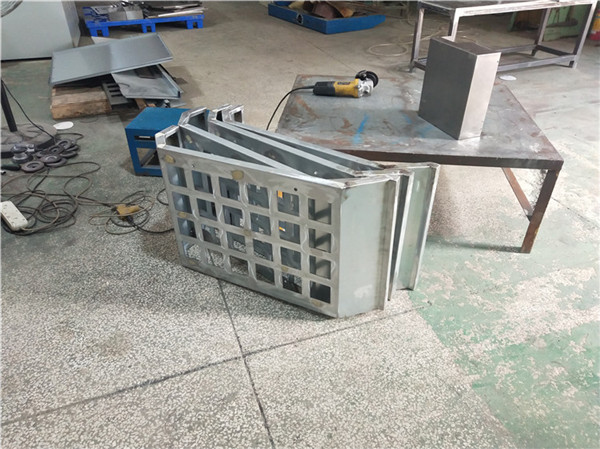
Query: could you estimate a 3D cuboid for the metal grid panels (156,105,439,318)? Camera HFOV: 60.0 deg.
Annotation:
[{"bbox_3d":[-0.026,-0.070,2.059,1.040,0.553,0.479,15,36,21],"label":"metal grid panels"}]

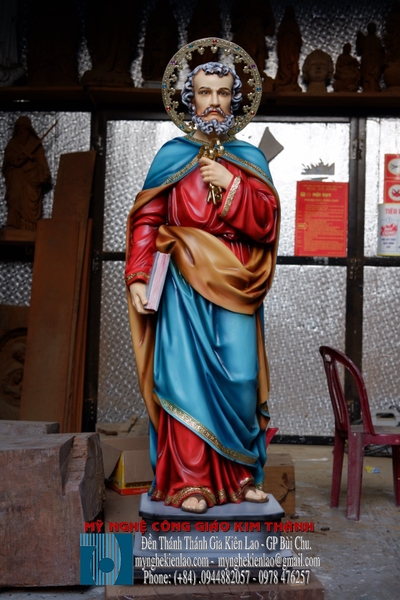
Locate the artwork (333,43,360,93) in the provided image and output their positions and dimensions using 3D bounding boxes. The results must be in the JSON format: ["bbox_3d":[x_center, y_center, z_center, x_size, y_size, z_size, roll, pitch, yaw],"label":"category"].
[{"bbox_3d":[1.061,-1.677,6.400,0.203,0.383,0.190,2,-3,-1],"label":"artwork"}]

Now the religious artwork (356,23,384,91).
[{"bbox_3d":[1.235,-1.750,6.400,0.203,0.530,0.170,2,-3,-1],"label":"religious artwork"}]

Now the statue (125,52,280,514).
[{"bbox_3d":[0.009,-0.083,3.120,0.551,1.681,0.420,2,-3,-1],"label":"statue"}]

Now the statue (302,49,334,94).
[{"bbox_3d":[0.859,-1.651,6.400,0.232,0.348,0.230,2,-3,-1],"label":"statue"}]

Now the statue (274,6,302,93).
[{"bbox_3d":[0.634,-1.808,6.400,0.217,0.648,0.190,2,-3,-1],"label":"statue"}]

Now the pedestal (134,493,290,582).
[{"bbox_3d":[0.036,0.837,3.176,0.525,0.216,0.445,1,-2,-3],"label":"pedestal"}]

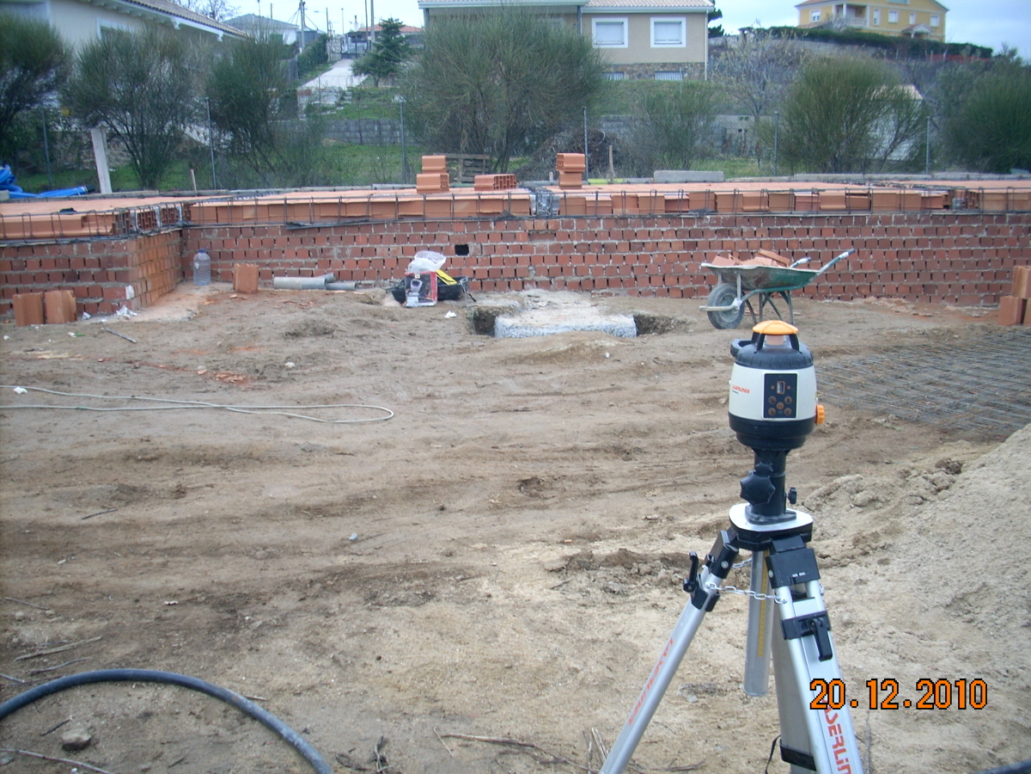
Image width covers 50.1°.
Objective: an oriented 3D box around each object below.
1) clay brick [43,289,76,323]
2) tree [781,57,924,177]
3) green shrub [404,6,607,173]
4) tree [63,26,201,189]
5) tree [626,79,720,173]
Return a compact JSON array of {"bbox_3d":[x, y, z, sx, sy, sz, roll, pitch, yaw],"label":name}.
[{"bbox_3d":[-3.587,-0.632,8.672,0.215,0.250,0.160,-7,13,-26],"label":"clay brick"},{"bbox_3d":[5.904,-4.735,19.292,2.615,2.048,2.400,2,12,17],"label":"tree"},{"bbox_3d":[-0.168,-5.013,18.718,3.496,2.782,3.100,-1,12,0],"label":"green shrub"},{"bbox_3d":[-6.348,-4.602,18.236,2.337,2.609,2.200,-5,12,-18],"label":"tree"},{"bbox_3d":[2.806,-4.640,19.832,1.715,1.658,1.550,0,12,8],"label":"tree"}]

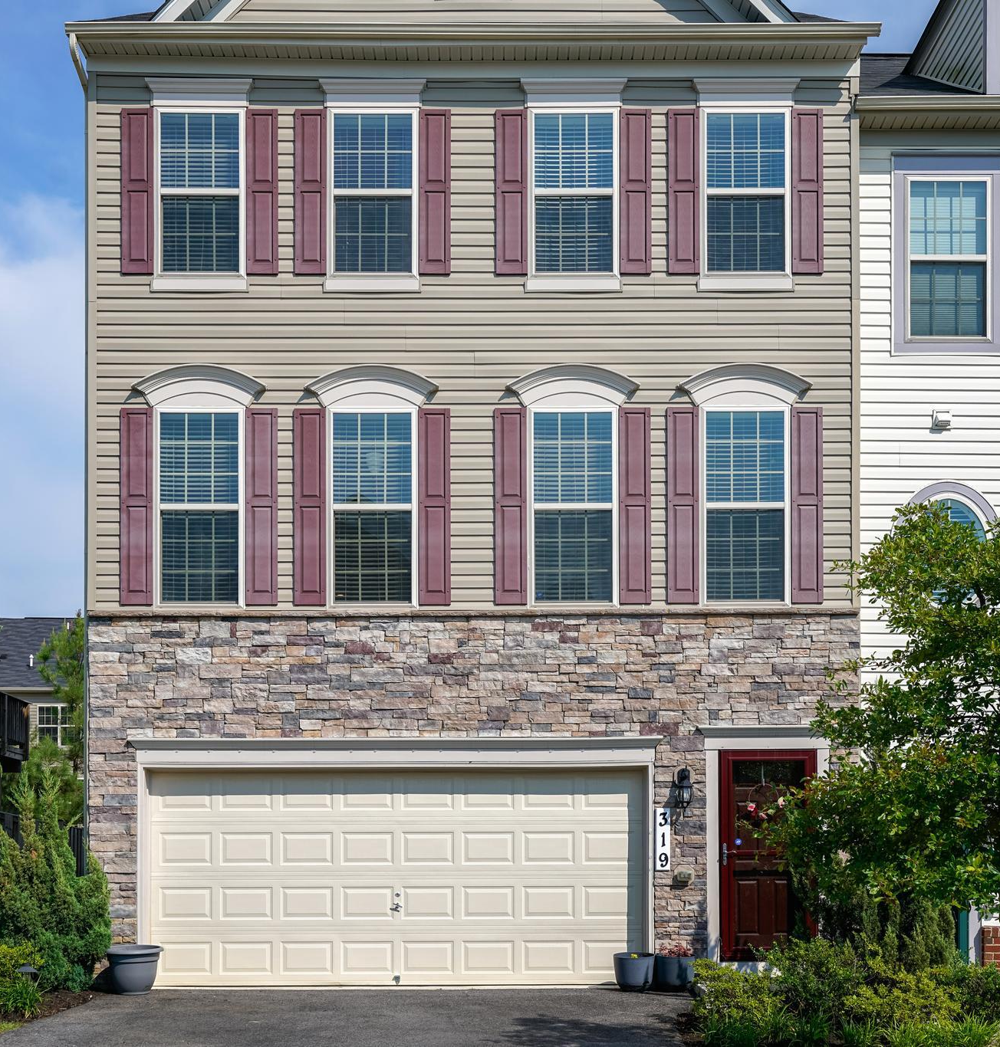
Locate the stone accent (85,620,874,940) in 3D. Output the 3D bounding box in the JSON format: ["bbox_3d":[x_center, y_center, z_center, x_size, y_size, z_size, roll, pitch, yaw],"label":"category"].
[{"bbox_3d":[-0.265,2.570,14.690,7.400,3.430,0.220,0,0,0],"label":"stone accent"}]

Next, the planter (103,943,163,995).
[{"bbox_3d":[-3.437,4.200,14.370,0.550,0.450,0.550,0,0,0],"label":"planter"}]

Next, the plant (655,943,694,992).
[{"bbox_3d":[1.665,4.200,14.450,0.395,0.440,0.395,0,0,0],"label":"plant"}]

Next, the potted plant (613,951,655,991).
[{"bbox_3d":[1.270,4.250,14.450,0.385,0.380,0.385,0,0,0],"label":"potted plant"}]

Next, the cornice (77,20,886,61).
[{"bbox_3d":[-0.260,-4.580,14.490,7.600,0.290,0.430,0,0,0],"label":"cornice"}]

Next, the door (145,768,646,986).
[{"bbox_3d":[-1.005,3.470,14.950,4.880,2.140,0.100,0,0,0],"label":"door"}]

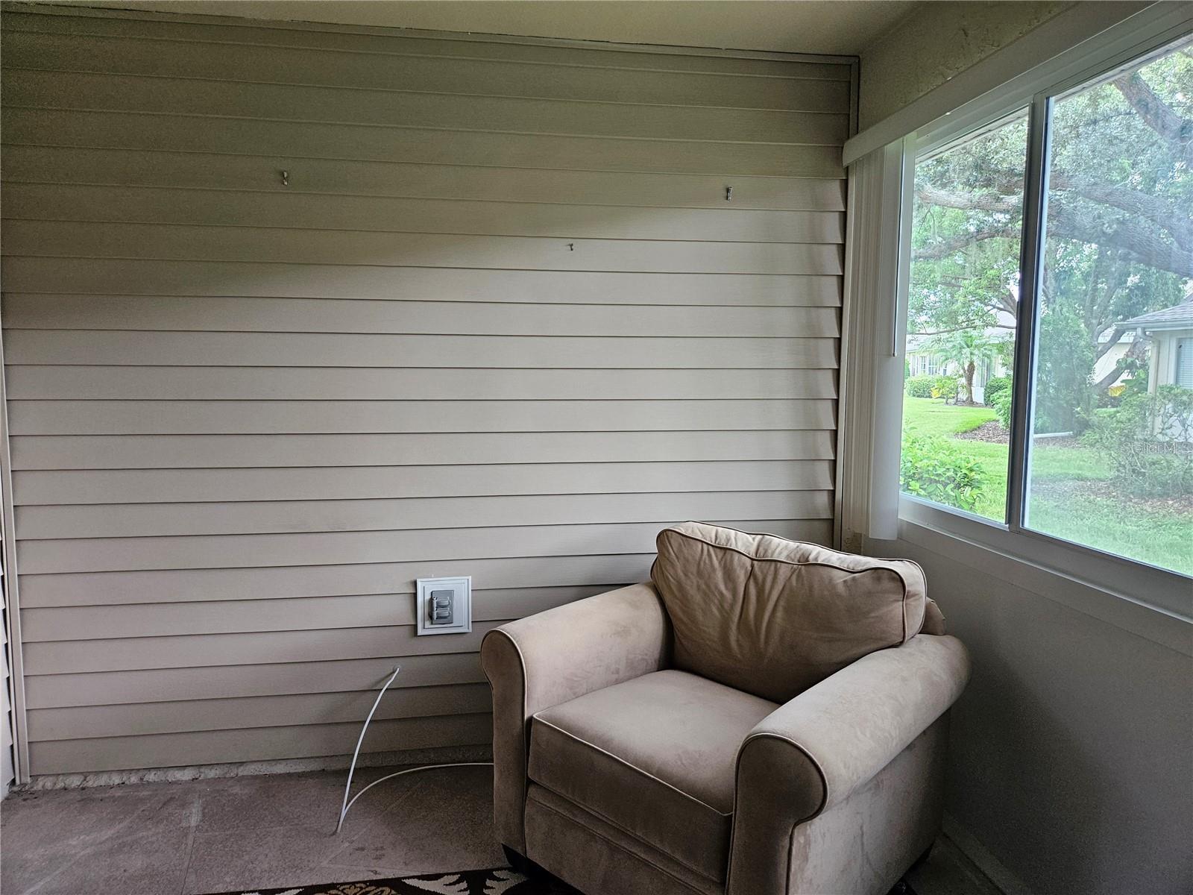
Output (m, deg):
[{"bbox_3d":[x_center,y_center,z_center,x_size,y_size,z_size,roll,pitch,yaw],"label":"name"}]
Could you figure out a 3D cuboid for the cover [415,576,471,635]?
[{"bbox_3d":[-0.528,0.552,2.758,0.184,0.193,0.043,-1,6,-8],"label":"cover"}]

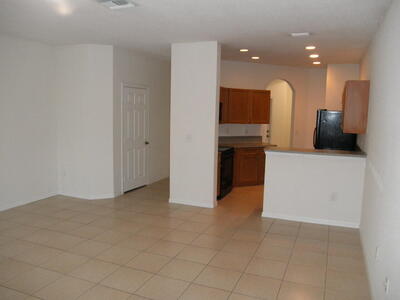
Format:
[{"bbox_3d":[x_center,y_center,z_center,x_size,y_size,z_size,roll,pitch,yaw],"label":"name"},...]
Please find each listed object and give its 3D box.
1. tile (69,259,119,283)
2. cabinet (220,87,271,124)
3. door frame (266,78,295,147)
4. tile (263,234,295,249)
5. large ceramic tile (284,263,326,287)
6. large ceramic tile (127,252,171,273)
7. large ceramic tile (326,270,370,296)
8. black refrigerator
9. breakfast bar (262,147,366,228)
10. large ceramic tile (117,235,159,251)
[{"bbox_3d":[-1.072,1.228,3.300,0.397,0.012,0.397,4,7,22],"label":"tile"},{"bbox_3d":[1.009,-0.989,7.382,1.150,0.760,0.330,-1,7,-21],"label":"cabinet"},{"bbox_3d":[1.873,-0.486,7.793,0.790,2.400,0.150,-1,7,-16],"label":"door frame"},{"bbox_3d":[1.008,1.148,4.115,0.403,0.012,0.403,3,7,23],"label":"tile"},{"bbox_3d":[1.067,1.269,3.275,0.397,0.012,0.397,4,7,22],"label":"large ceramic tile"},{"bbox_3d":[-0.551,1.209,3.470,0.403,0.012,0.403,3,7,23],"label":"large ceramic tile"},{"bbox_3d":[1.424,1.285,3.135,0.397,0.012,0.397,4,7,22],"label":"large ceramic tile"},{"bbox_3d":[2.827,0.005,6.807,0.820,1.680,0.790,3,7,23],"label":"black refrigerator"},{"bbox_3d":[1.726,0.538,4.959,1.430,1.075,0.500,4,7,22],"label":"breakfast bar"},{"bbox_3d":[-0.765,1.148,3.992,0.403,0.012,0.403,3,7,23],"label":"large ceramic tile"}]

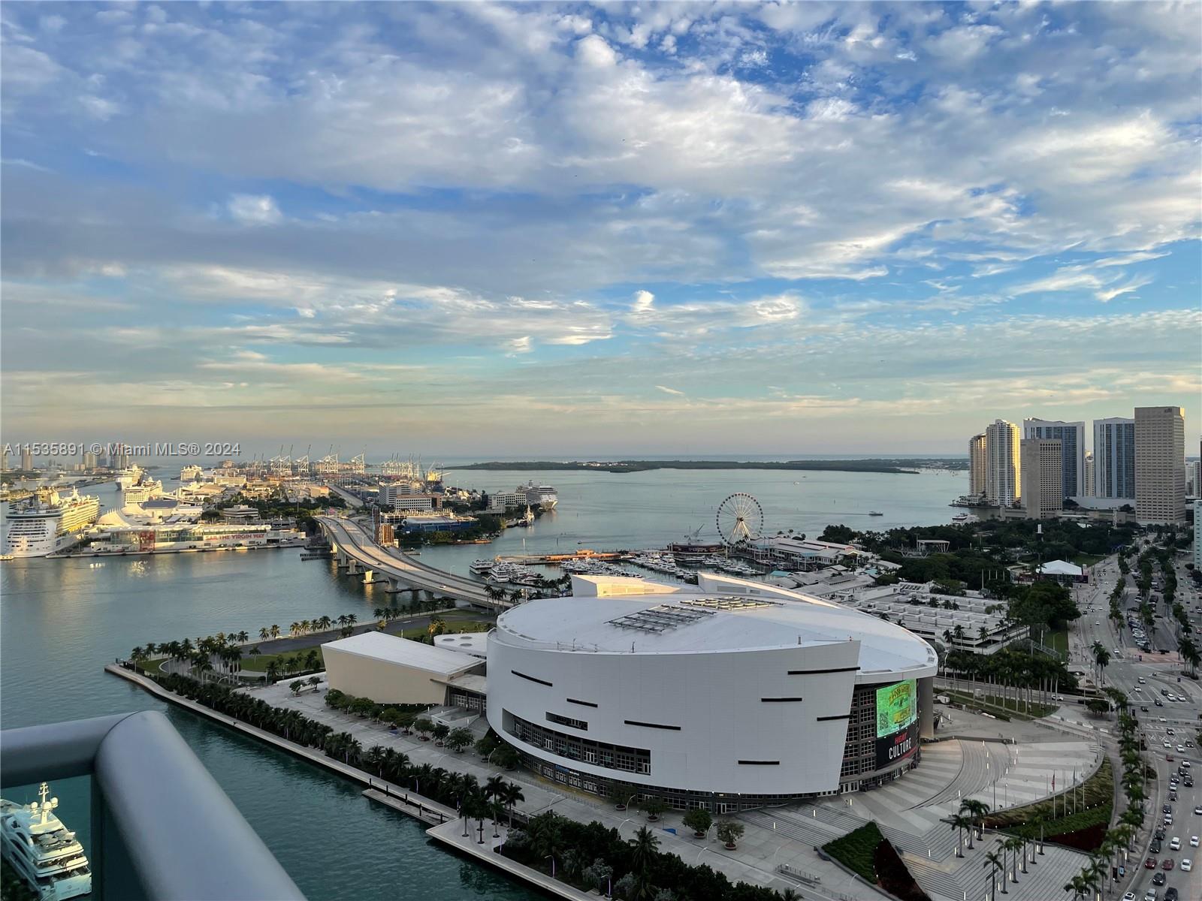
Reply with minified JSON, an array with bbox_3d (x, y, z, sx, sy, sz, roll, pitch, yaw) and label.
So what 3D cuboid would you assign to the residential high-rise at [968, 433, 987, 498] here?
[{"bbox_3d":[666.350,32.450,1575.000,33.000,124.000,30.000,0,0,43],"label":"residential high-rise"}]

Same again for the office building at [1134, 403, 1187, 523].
[{"bbox_3d":[702.790,19.920,1134.000,43.370,148.000,52.000,0,0,45],"label":"office building"}]

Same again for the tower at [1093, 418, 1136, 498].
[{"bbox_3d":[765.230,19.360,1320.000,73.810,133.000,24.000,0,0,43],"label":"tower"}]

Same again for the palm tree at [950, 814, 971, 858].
[{"bbox_3d":[80.020,85.630,200.700,4.400,9.500,4.400,0,0,25],"label":"palm tree"}]

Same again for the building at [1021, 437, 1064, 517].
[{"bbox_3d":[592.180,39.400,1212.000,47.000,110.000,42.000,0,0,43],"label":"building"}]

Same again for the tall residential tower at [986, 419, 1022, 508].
[{"bbox_3d":[686.320,20.850,1540.000,45.320,147.000,33.000,0,0,43],"label":"tall residential tower"}]

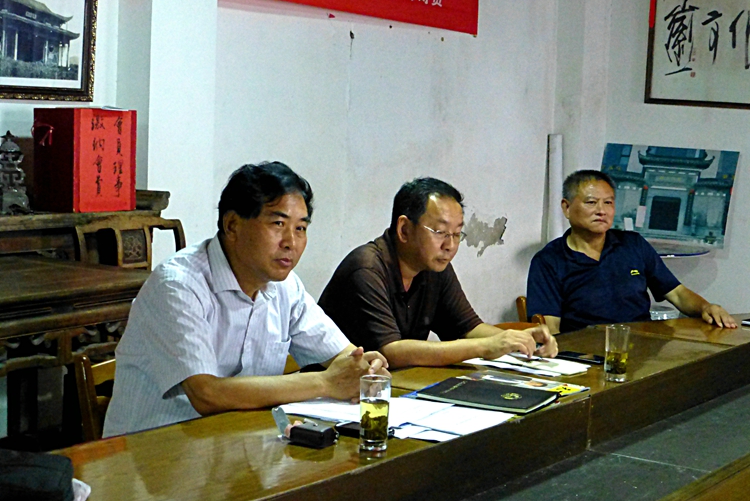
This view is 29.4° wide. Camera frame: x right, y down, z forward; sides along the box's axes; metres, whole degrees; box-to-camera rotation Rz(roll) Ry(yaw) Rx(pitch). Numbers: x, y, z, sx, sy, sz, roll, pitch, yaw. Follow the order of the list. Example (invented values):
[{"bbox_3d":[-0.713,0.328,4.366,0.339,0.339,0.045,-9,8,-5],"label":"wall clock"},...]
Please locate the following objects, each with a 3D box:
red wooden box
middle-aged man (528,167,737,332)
[{"bbox_3d":[-1.083,-0.341,5.366,0.197,0.374,0.322,5,6,33],"label":"red wooden box"},{"bbox_3d":[0.830,0.335,4.732,0.560,1.250,0.750,-1,6,-30],"label":"middle-aged man"}]

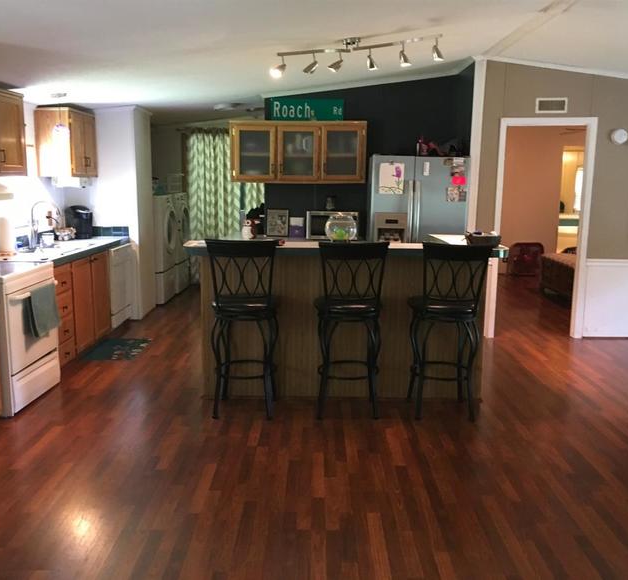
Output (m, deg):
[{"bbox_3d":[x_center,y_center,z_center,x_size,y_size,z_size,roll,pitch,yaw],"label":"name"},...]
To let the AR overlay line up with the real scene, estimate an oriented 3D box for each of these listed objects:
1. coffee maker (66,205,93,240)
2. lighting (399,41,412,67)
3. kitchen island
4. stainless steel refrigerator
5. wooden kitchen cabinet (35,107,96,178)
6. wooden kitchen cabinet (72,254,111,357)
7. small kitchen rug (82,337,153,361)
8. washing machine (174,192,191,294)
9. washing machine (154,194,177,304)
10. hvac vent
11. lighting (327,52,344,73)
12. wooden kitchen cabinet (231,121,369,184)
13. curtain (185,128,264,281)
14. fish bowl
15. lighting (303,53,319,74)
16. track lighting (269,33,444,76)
[{"bbox_3d":[-2.380,-0.693,6.566,0.215,0.330,0.290,-9,14,-43],"label":"coffee maker"},{"bbox_3d":[0.625,-1.606,4.423,0.085,0.155,0.090,-2,10,-13],"label":"lighting"},{"bbox_3d":[0.220,0.171,4.859,2.160,1.080,1.000,1,10,1],"label":"kitchen island"},{"bbox_3d":[1.006,-0.453,6.535,0.910,1.735,0.780,1,10,1],"label":"stainless steel refrigerator"},{"bbox_3d":[-2.409,-1.432,6.359,0.310,0.635,0.680,1,10,2],"label":"wooden kitchen cabinet"},{"bbox_3d":[-2.269,0.093,5.849,0.580,0.860,0.920,1,10,1],"label":"wooden kitchen cabinet"},{"bbox_3d":[-1.776,0.527,5.867,0.460,0.012,0.760,0,10,-3],"label":"small kitchen rug"},{"bbox_3d":[-2.150,-0.646,8.784,0.730,1.300,0.680,1,10,1],"label":"washing machine"},{"bbox_3d":[-2.169,-0.527,8.104,0.730,1.300,0.680,1,10,1],"label":"washing machine"},{"bbox_3d":[2.204,-1.708,6.002,0.290,0.150,0.025,1,10,2],"label":"hvac vent"},{"bbox_3d":[0.150,-1.591,4.529,0.110,0.140,0.085,-3,11,-19],"label":"lighting"},{"bbox_3d":[-0.147,-1.408,6.676,1.365,0.615,0.330,1,10,2],"label":"wooden kitchen cabinet"},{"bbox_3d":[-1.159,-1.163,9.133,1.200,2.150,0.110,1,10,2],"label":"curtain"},{"bbox_3d":[0.201,-0.453,4.653,0.230,0.220,0.230,1,10,1],"label":"fish bowl"},{"bbox_3d":[-0.017,-1.512,4.331,0.108,0.145,0.090,1,10,1],"label":"lighting"},{"bbox_3d":[0.301,-1.578,4.371,1.150,0.275,0.210,1,10,6],"label":"track lighting"}]

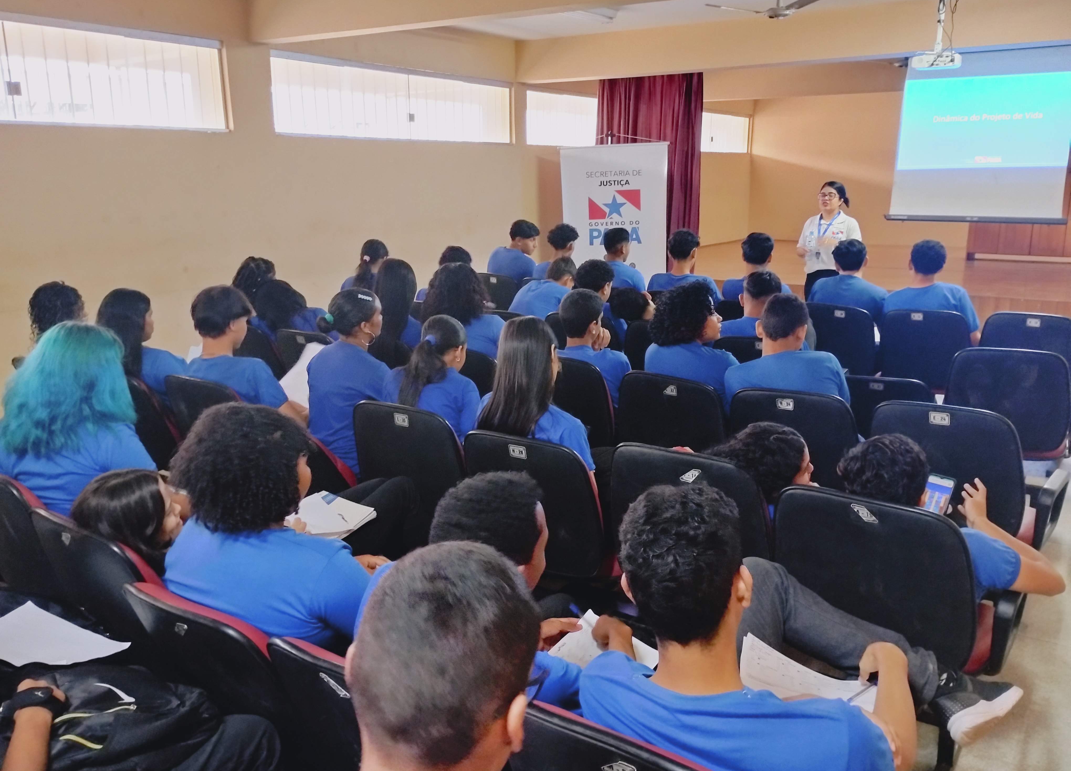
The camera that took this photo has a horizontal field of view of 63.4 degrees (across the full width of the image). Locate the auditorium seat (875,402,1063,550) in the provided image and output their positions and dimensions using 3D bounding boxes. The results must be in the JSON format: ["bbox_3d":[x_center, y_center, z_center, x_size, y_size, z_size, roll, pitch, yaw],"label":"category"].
[{"bbox_3d":[1.613,0.450,3.347,0.600,0.895,0.620,8,16,31],"label":"auditorium seat"}]

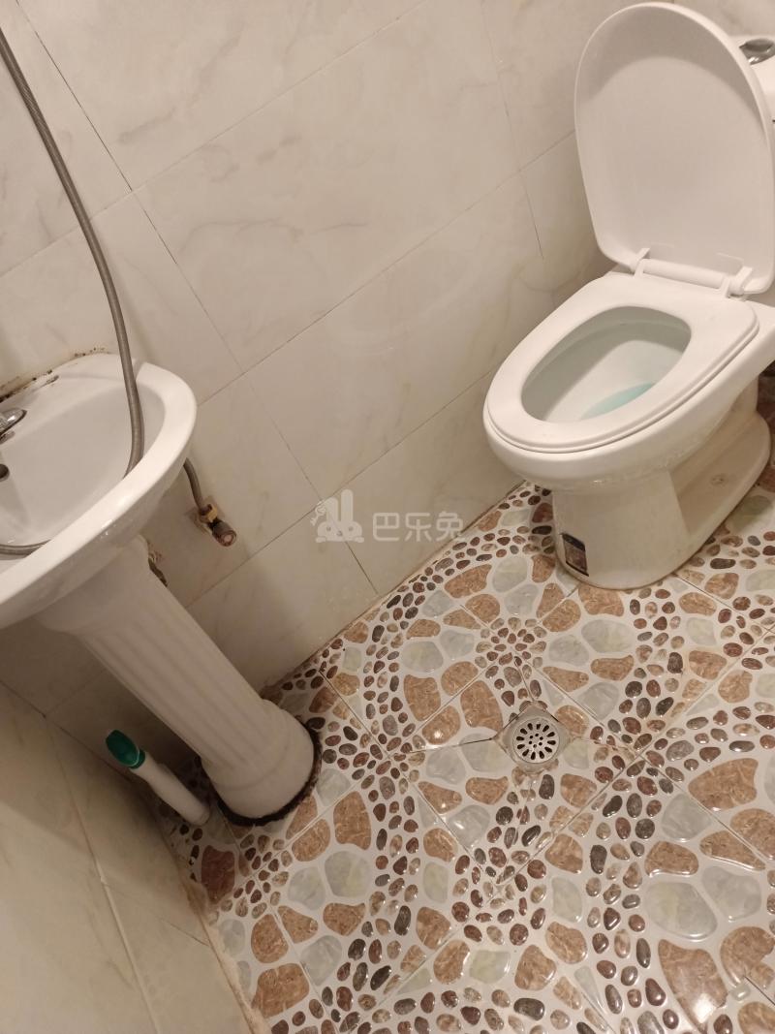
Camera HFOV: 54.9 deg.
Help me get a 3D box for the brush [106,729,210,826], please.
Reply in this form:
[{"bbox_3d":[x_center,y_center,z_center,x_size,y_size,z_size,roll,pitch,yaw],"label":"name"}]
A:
[{"bbox_3d":[-0.400,0.460,1.310,0.049,0.260,0.049,-39,36,-12],"label":"brush"}]

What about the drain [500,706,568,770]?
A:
[{"bbox_3d":[0.249,0.375,1.253,0.094,0.012,0.094,-39,44,-11],"label":"drain"}]

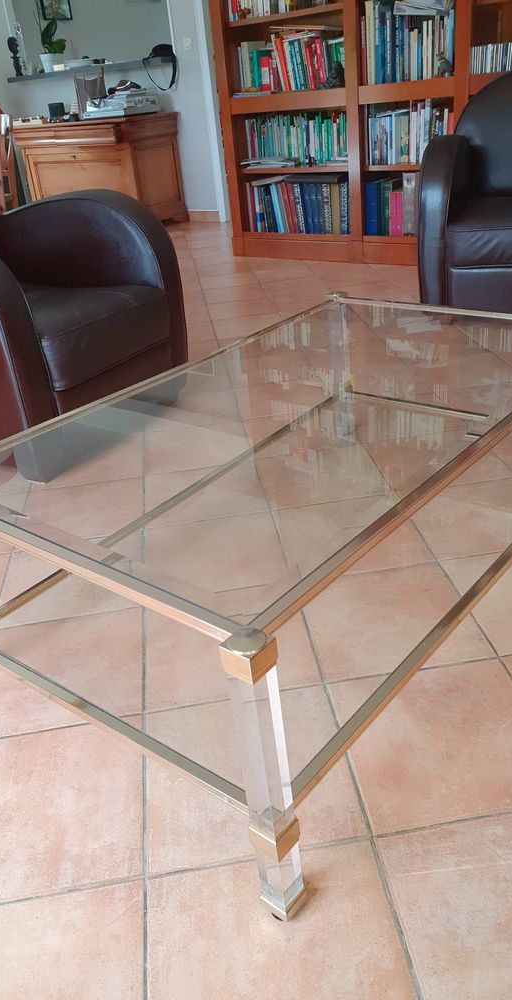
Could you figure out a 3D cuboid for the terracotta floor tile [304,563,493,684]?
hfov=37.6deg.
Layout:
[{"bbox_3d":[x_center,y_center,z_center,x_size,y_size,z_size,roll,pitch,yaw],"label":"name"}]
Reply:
[{"bbox_3d":[0.273,0.248,1.555,0.330,0.010,0.330,-8,29,-4],"label":"terracotta floor tile"}]

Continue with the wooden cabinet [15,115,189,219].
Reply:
[{"bbox_3d":[-1.363,-2.908,6.710,1.428,0.867,0.564,16,35,34],"label":"wooden cabinet"}]

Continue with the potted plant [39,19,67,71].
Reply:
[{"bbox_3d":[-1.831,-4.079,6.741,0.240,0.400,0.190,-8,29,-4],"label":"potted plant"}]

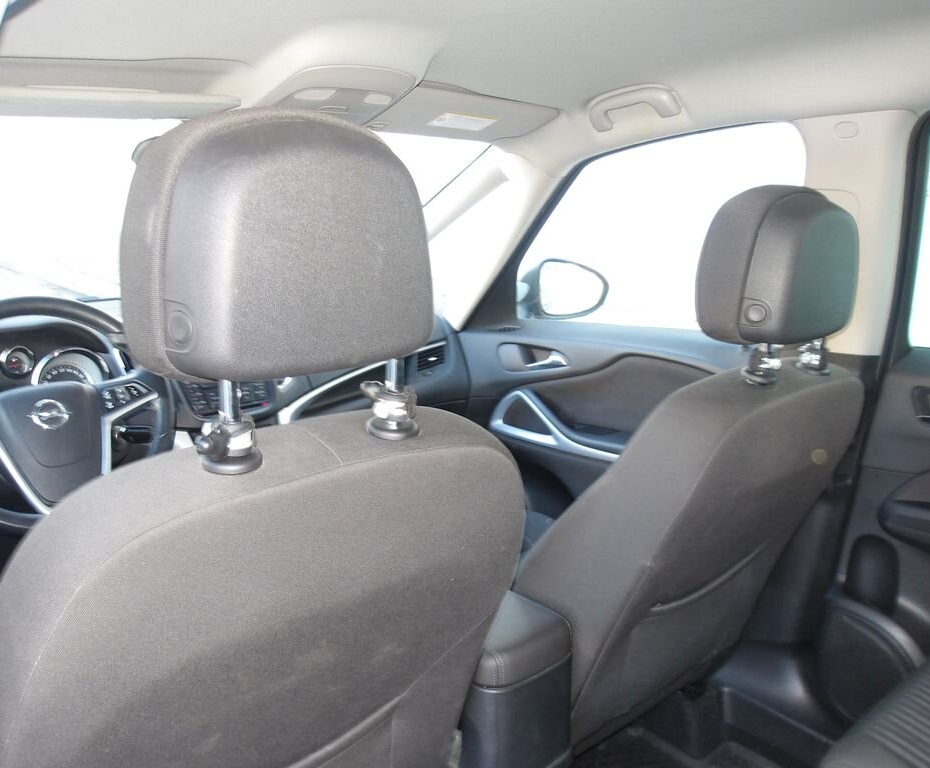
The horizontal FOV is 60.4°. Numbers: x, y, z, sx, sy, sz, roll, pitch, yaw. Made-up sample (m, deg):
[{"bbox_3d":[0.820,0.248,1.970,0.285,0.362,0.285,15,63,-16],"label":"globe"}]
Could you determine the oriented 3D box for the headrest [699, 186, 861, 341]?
[{"bbox_3d":[0.424,-0.161,1.080,0.261,0.209,0.129,-8,19,-42],"label":"headrest"}]

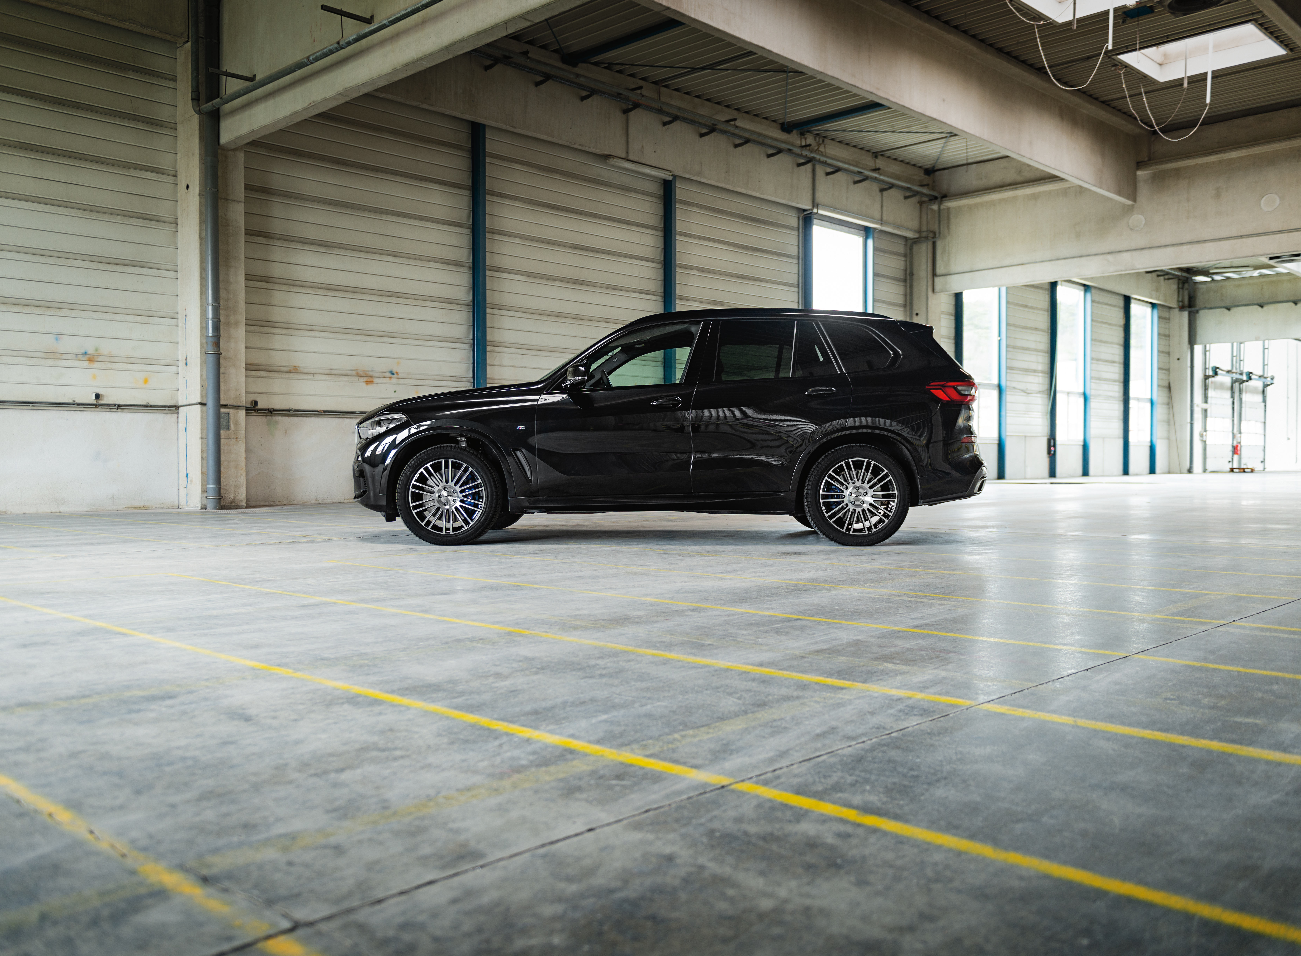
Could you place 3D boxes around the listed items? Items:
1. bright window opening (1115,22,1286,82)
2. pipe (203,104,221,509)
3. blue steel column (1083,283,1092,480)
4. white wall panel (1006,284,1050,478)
[{"bbox_3d":[9.041,-7.049,18.240,2.050,0.300,1.820,1,2,44],"label":"bright window opening"},{"bbox_3d":[-5.281,-2.163,13.446,0.165,5.100,0.165,1,2,44],"label":"pipe"},{"bbox_3d":[13.069,-2.872,33.324,0.200,5.700,0.110,1,2,44],"label":"blue steel column"},{"bbox_3d":[10.709,-2.941,31.696,0.200,5.900,2.800,1,2,44],"label":"white wall panel"}]

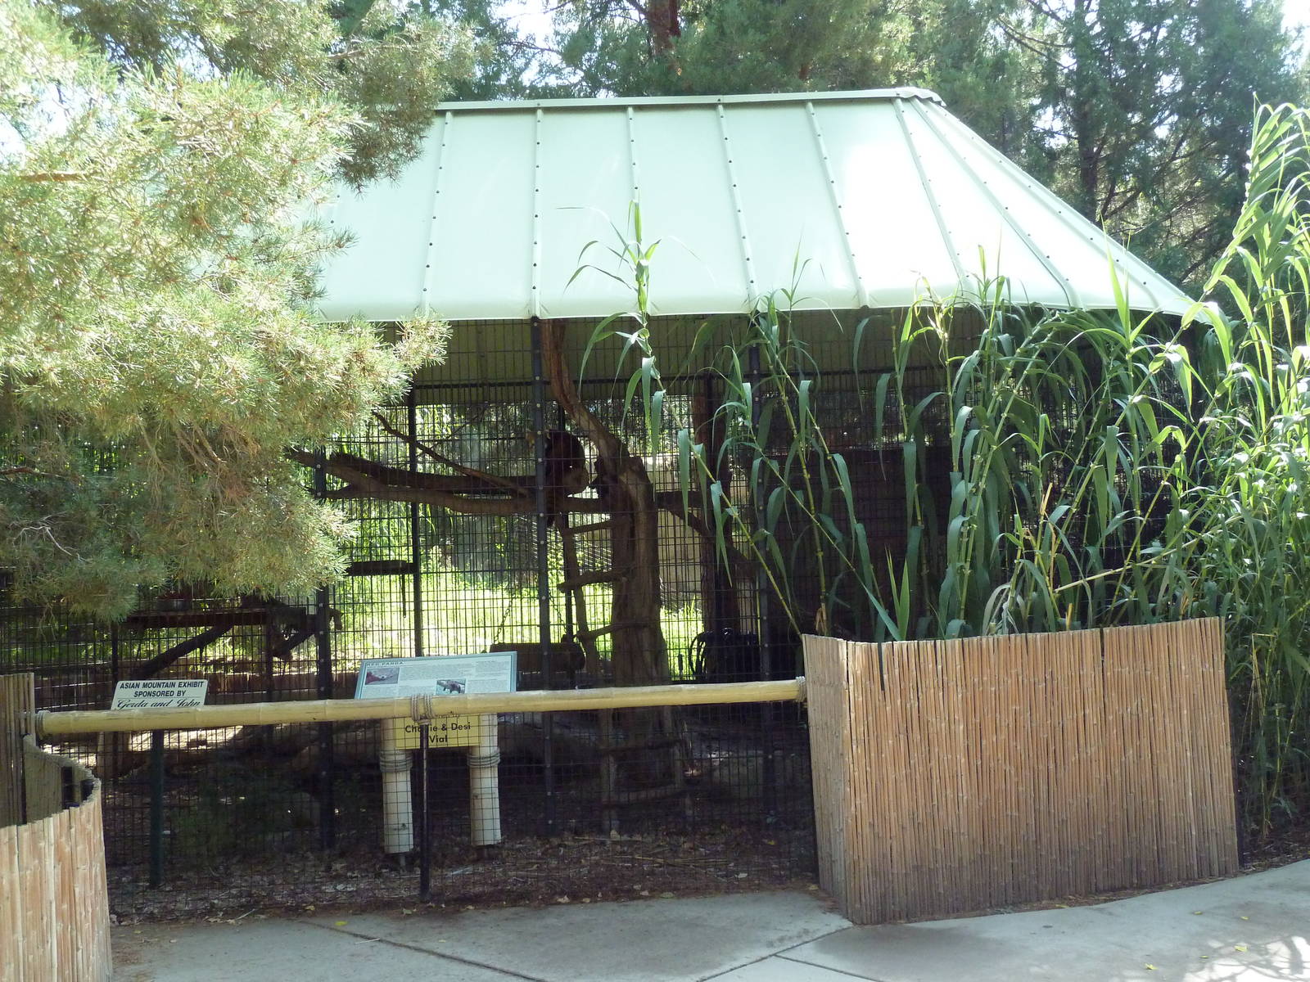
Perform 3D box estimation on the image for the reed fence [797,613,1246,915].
[{"bbox_3d":[1.746,1.277,7.237,2.080,1.220,0.871,-1,-4,-12],"label":"reed fence"}]

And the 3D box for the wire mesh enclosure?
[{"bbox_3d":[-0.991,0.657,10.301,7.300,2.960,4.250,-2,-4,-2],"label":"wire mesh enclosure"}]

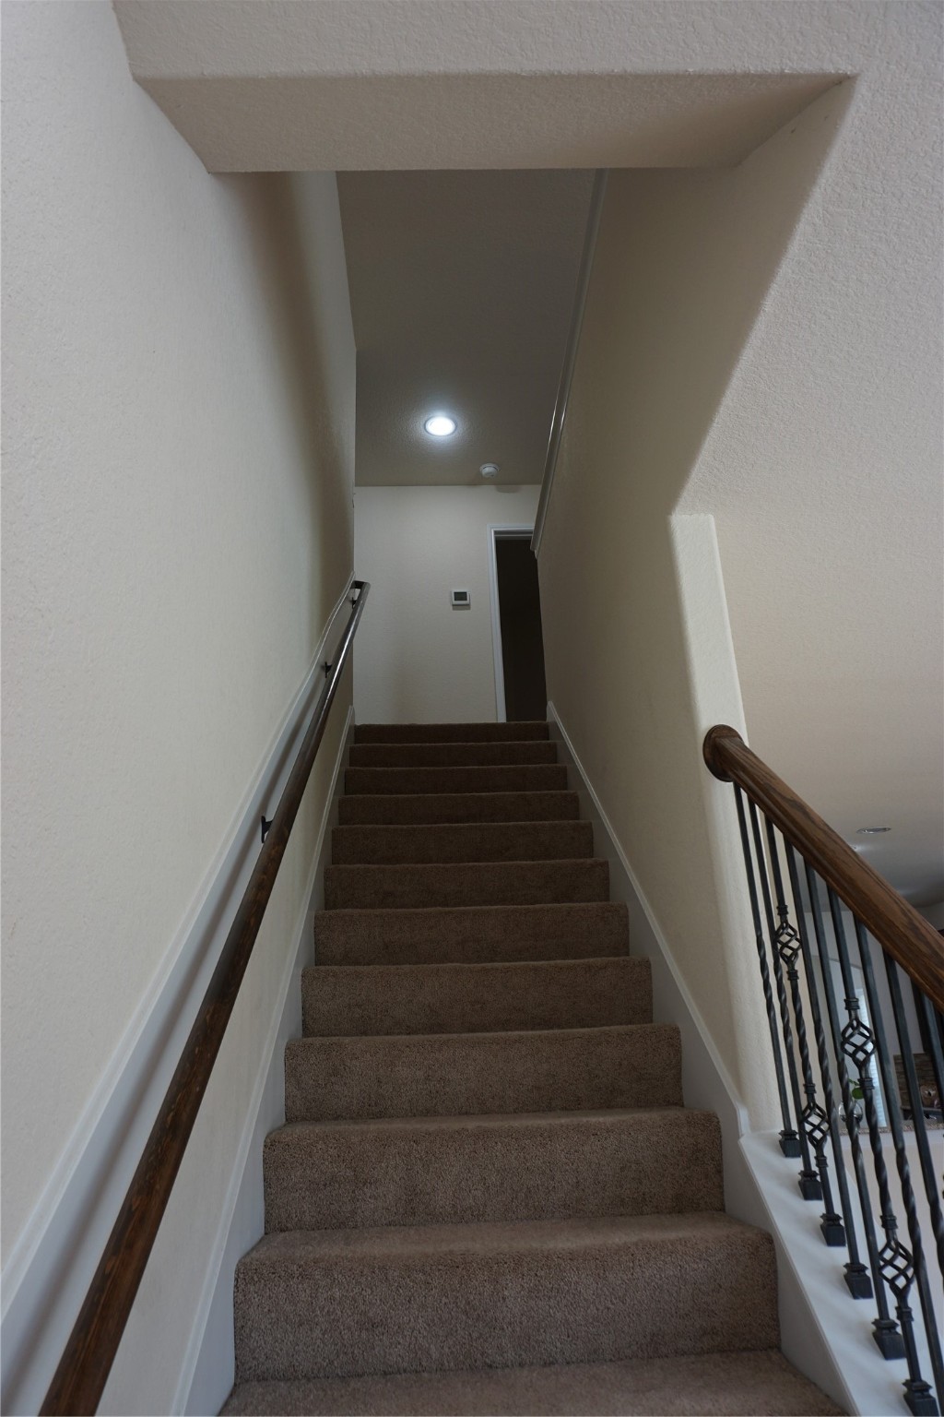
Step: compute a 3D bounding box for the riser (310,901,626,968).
[{"bbox_3d":[0.003,0.724,2.966,0.985,0.180,0.070,-1,-20,-3],"label":"riser"}]

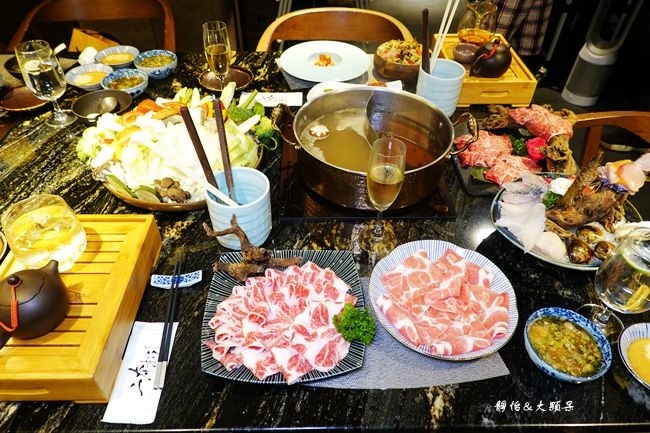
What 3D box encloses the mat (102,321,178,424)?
[{"bbox_3d":[-0.244,0.206,0.585,0.066,0.004,0.144,-1,43,-1],"label":"mat"}]

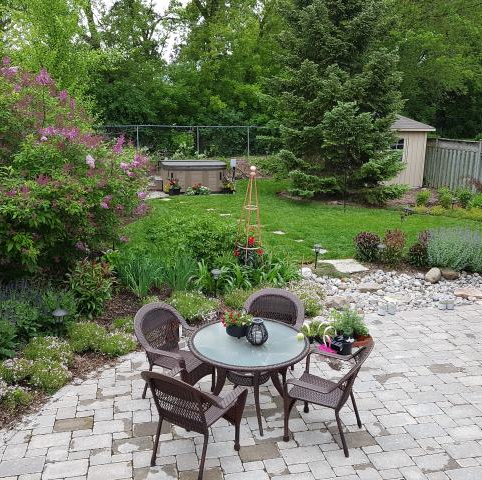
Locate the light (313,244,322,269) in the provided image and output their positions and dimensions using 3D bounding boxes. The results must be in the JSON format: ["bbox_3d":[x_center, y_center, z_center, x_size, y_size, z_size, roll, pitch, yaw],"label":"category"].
[{"bbox_3d":[1.540,0.344,9.682,0.170,0.480,0.170,2,14,9],"label":"light"}]

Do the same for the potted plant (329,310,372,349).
[{"bbox_3d":[1.470,1.153,6.377,0.520,0.450,0.460,3,14,14],"label":"potted plant"}]

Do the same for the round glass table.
[{"bbox_3d":[0.085,1.364,4.899,1.200,0.730,1.200,0,13,0],"label":"round glass table"}]

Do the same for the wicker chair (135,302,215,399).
[{"bbox_3d":[-0.632,1.144,4.818,0.620,0.900,0.640,7,14,28],"label":"wicker chair"}]

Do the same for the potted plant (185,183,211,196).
[{"bbox_3d":[-1.454,-1.781,16.388,0.850,0.460,0.500,0,13,0],"label":"potted plant"}]

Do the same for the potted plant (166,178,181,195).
[{"bbox_3d":[-2.303,-1.816,16.332,0.500,0.520,0.440,0,13,0],"label":"potted plant"}]

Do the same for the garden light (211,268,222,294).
[{"bbox_3d":[-0.387,0.681,7.562,0.150,0.430,0.150,1,12,0],"label":"garden light"}]

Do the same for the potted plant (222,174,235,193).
[{"bbox_3d":[-0.409,-1.889,16.324,0.460,0.580,0.440,0,13,0],"label":"potted plant"}]

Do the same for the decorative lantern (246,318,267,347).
[{"bbox_3d":[0.158,0.849,4.467,0.200,0.220,0.200,1,12,0],"label":"decorative lantern"}]

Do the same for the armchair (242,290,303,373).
[{"bbox_3d":[0.284,1.061,5.248,0.640,0.900,0.620,5,13,21],"label":"armchair"}]

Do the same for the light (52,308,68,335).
[{"bbox_3d":[-2.367,1.117,6.335,0.190,0.420,0.190,-5,15,-21],"label":"light"}]

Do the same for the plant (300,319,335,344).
[{"bbox_3d":[1.046,1.206,6.522,0.460,0.280,0.360,2,14,10],"label":"plant"}]

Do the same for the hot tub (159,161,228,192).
[{"bbox_3d":[-1.657,-2.192,16.654,2.100,0.910,2.100,-1,12,-8],"label":"hot tub"}]

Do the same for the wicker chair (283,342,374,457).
[{"bbox_3d":[0.768,1.296,4.176,0.620,0.900,0.640,6,13,25],"label":"wicker chair"}]

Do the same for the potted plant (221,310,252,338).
[{"bbox_3d":[-0.038,0.797,4.650,0.290,0.240,0.270,1,12,0],"label":"potted plant"}]

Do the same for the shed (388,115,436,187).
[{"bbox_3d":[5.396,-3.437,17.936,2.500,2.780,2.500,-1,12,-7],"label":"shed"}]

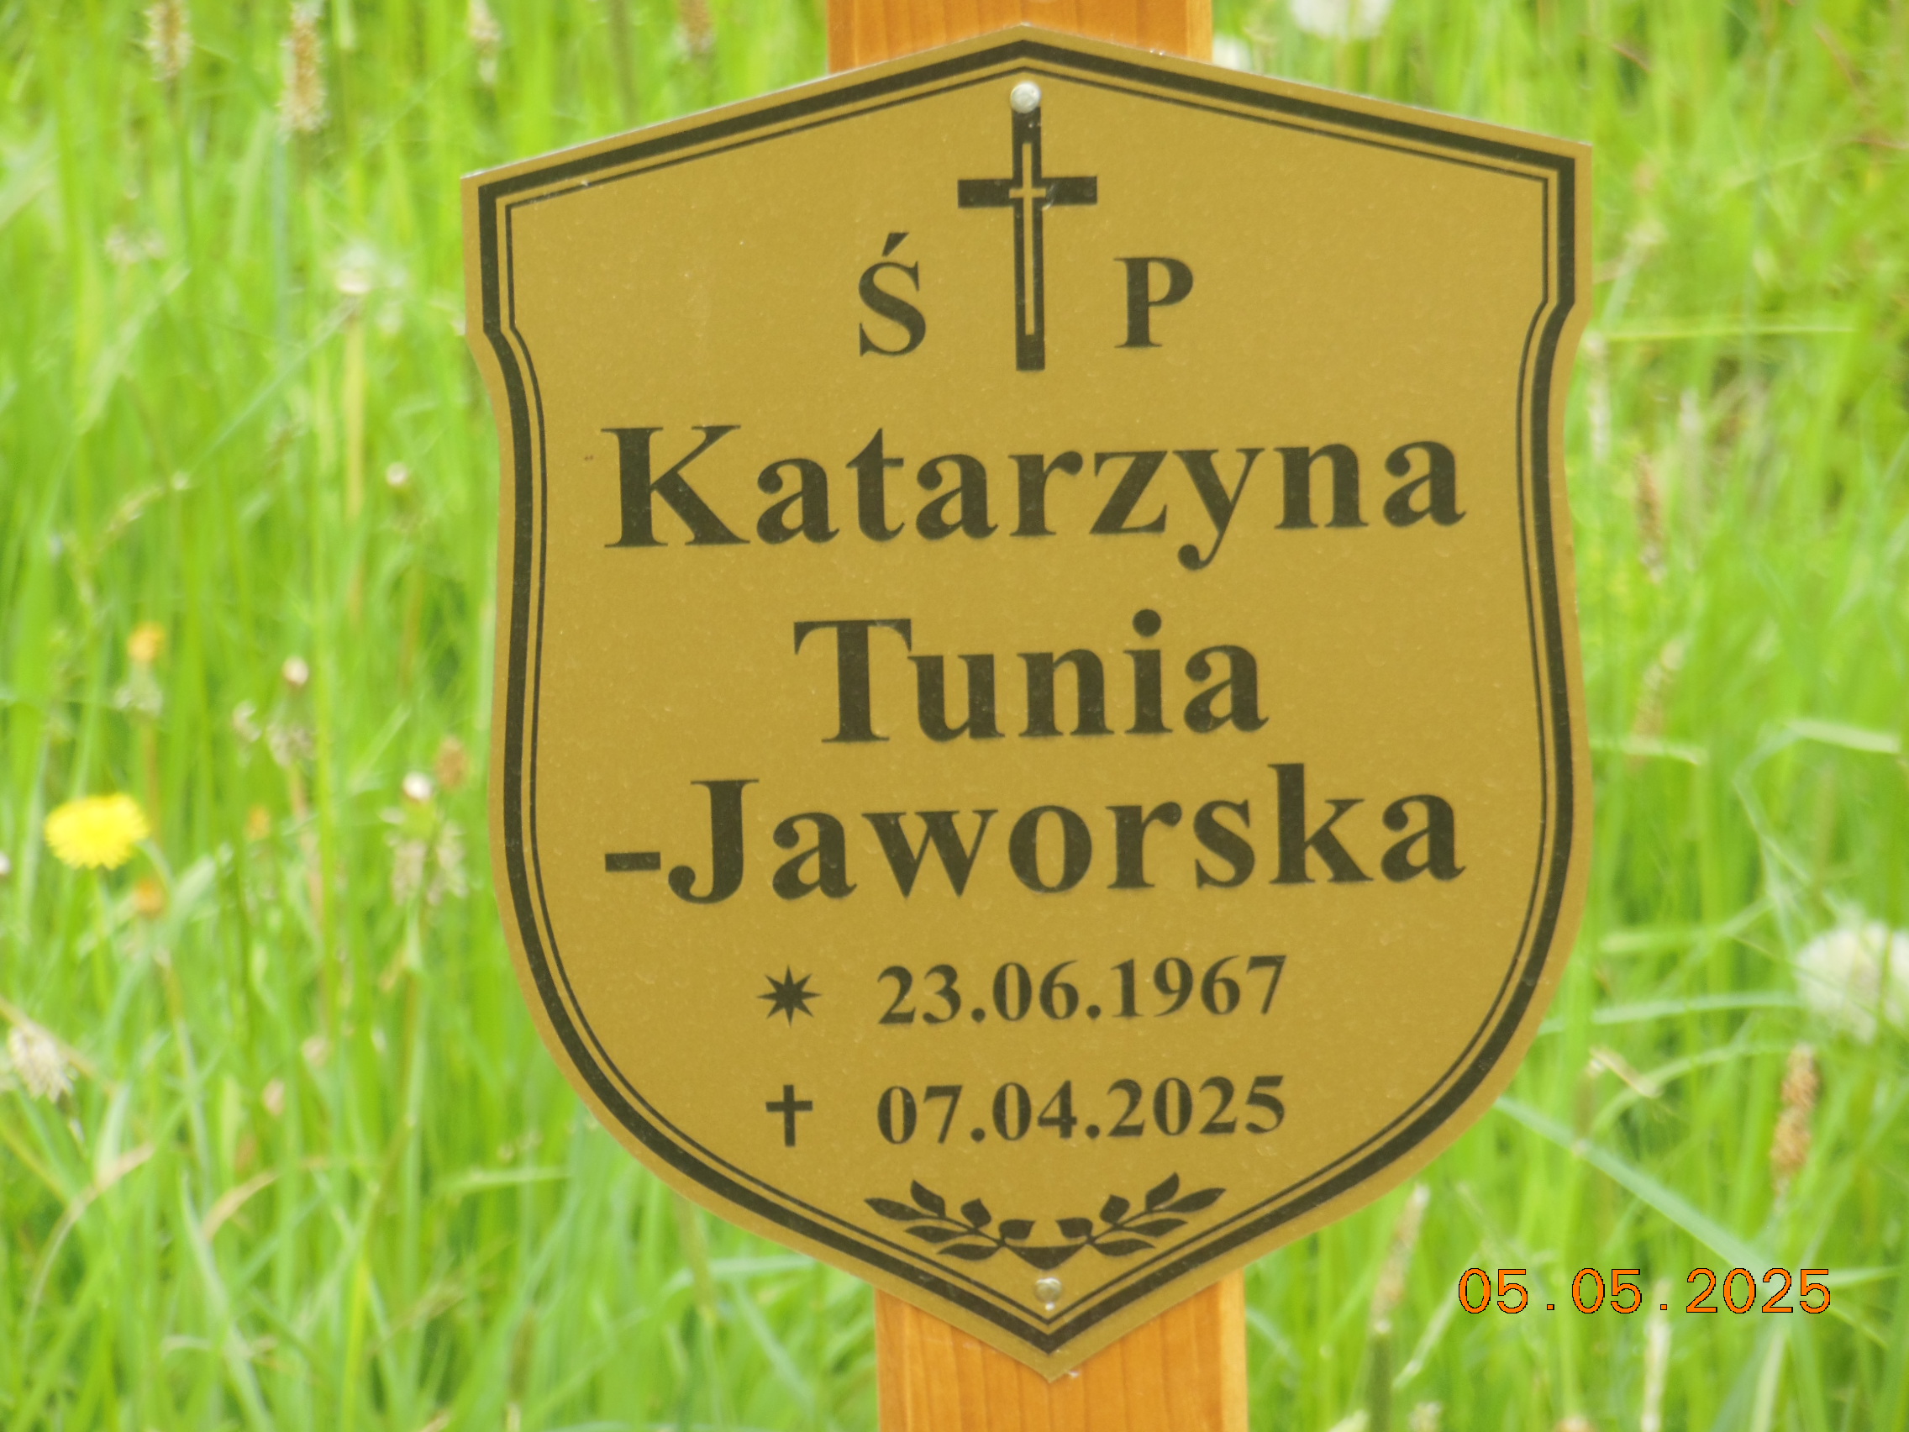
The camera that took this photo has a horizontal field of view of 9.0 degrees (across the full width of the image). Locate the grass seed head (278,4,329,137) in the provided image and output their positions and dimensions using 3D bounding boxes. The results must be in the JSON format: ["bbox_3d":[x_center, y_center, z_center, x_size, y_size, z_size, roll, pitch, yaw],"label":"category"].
[{"bbox_3d":[-0.224,-0.222,4.150,0.016,0.045,0.016,-1,16,0],"label":"grass seed head"}]

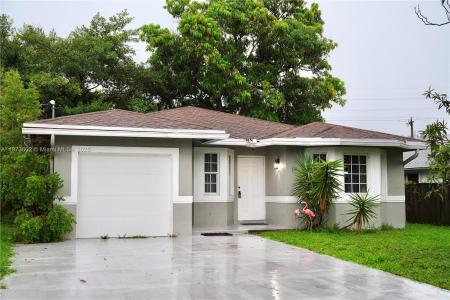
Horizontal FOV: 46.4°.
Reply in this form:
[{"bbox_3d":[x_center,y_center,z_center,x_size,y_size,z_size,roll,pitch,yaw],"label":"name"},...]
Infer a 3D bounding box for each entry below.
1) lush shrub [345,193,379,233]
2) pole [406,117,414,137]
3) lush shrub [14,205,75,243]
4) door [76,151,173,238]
[{"bbox_3d":[3.820,1.750,14.700,0.970,1.110,0.950,1,-5,-18],"label":"lush shrub"},{"bbox_3d":[20.100,0.910,56.700,0.600,9.000,0.350,0,-4,0],"label":"pole"},{"bbox_3d":[-4.300,1.750,12.500,1.420,0.920,1.150,1,-5,-18],"label":"lush shrub"},{"bbox_3d":[-2.500,1.155,13.380,2.420,2.140,0.100,1,-5,-18],"label":"door"}]

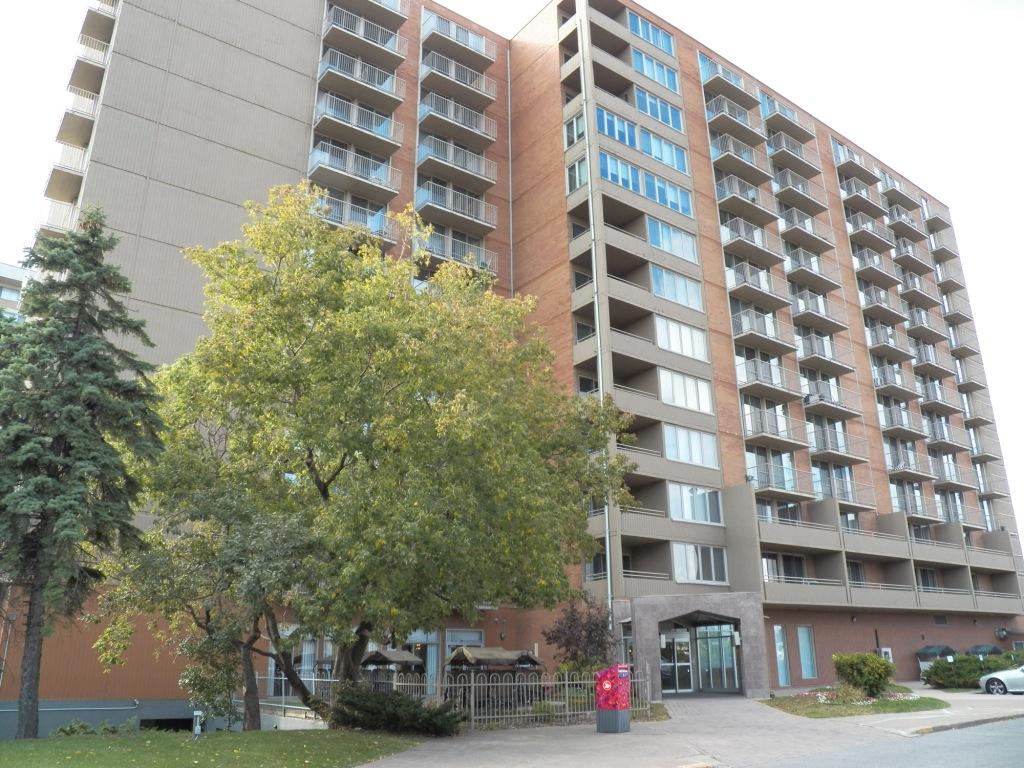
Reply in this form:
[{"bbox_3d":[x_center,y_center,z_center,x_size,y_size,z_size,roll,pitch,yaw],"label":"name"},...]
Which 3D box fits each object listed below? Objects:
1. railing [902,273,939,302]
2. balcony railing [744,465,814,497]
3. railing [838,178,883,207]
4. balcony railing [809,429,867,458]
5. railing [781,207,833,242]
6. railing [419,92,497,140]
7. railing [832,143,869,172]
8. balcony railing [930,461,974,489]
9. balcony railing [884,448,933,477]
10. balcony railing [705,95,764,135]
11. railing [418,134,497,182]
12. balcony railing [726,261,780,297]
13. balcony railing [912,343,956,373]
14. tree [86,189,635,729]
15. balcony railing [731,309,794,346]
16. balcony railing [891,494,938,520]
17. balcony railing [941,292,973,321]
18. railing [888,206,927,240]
[{"bbox_3d":[28.041,-6.404,56.888,4.000,1.120,1.030,14,-24,-35],"label":"railing"},{"bbox_3d":[13.194,4.774,40.234,3.968,1.136,1.078,14,-24,-35],"label":"balcony railing"},{"bbox_3d":[23.999,-12.541,56.273,4.110,1.160,1.040,14,-24,-36],"label":"railing"},{"bbox_3d":[17.535,3.344,44.366,3.985,1.136,1.078,14,-24,-35],"label":"balcony railing"},{"bbox_3d":[17.003,-8.769,47.678,3.936,1.191,1.040,14,-24,-35],"label":"railing"},{"bbox_3d":[-2.785,-13.675,43.127,4.000,1.120,1.030,14,-24,-35],"label":"railing"},{"bbox_3d":[23.954,-15.046,57.136,4.110,1.160,1.040,14,-24,-36],"label":"railing"},{"bbox_3d":[28.105,5.893,52.586,4.000,1.120,1.030,14,-24,-35],"label":"balcony railing"},{"bbox_3d":[23.194,4.775,47.930,3.887,1.191,1.040,14,-24,-35],"label":"balcony railing"},{"bbox_3d":[12.926,-15.031,47.402,4.000,1.120,1.030,14,-24,-35],"label":"balcony railing"},{"bbox_3d":[-2.782,-11.162,42.637,4.097,1.160,1.120,14,-24,-36],"label":"railing"},{"bbox_3d":[12.797,-5.002,42.762,3.904,1.191,1.040,14,-24,-35],"label":"balcony railing"},{"bbox_3d":[28.094,-1.480,55.141,4.000,1.120,1.030,14,-24,-35],"label":"balcony railing"},{"bbox_3d":[-3.230,1.015,19.593,11.800,13.200,10.500,-1,-19,0],"label":"tree"},{"bbox_3d":[13.367,-2.669,43.703,4.110,1.160,1.040,14,-24,-36],"label":"balcony railing"},{"bbox_3d":[24.354,7.498,49.363,4.110,1.160,1.040,14,-24,-36],"label":"balcony railing"},{"bbox_3d":[32.278,-5.309,59.998,2.406,1.136,1.078,14,-24,-35],"label":"balcony railing"},{"bbox_3d":[27.296,-10.972,57.241,3.920,1.191,1.040,14,-24,-35],"label":"railing"}]

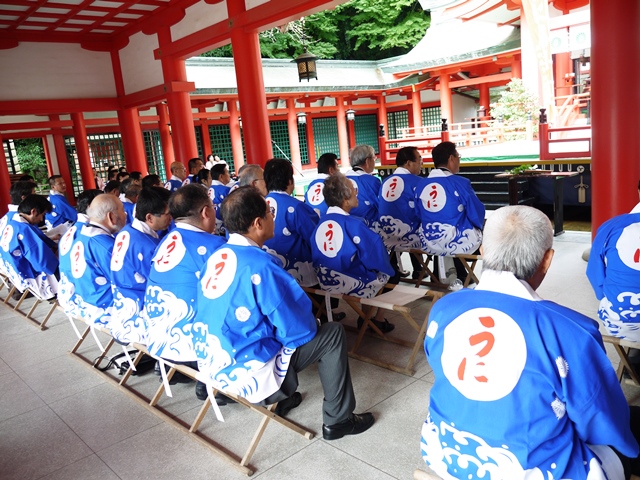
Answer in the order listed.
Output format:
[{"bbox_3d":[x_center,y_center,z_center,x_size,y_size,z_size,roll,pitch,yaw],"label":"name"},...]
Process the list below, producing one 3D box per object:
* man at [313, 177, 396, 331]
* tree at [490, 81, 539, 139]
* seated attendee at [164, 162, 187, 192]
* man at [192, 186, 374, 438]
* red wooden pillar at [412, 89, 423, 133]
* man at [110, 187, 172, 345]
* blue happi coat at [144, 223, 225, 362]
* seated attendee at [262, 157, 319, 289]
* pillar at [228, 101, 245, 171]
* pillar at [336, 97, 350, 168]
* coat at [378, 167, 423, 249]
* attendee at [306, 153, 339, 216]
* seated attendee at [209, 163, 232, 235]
[{"bbox_3d":[0.322,0.119,3.533,0.637,1.187,0.520,-15,14,-41],"label":"man"},{"bbox_3d":[6.199,-4.080,16.500,1.500,2.000,1.400,-2,11,21],"label":"tree"},{"bbox_3d":[-1.974,-0.515,7.932,0.690,1.340,0.580,-14,14,-41],"label":"seated attendee"},{"bbox_3d":[-0.190,0.353,2.423,0.690,1.250,0.610,-14,14,-41],"label":"man"},{"bbox_3d":[4.219,-5.018,22.221,0.310,2.670,0.310,-14,14,-41],"label":"red wooden pillar"},{"bbox_3d":[-0.872,0.275,3.168,0.679,1.246,0.500,-15,14,-41],"label":"man"},{"bbox_3d":[-0.571,0.238,2.667,0.500,0.720,0.560,-14,14,-41],"label":"blue happi coat"},{"bbox_3d":[-0.051,0.010,3.992,0.665,1.305,0.520,-15,14,-41],"label":"seated attendee"},{"bbox_3d":[-2.571,-3.066,16.082,0.310,2.620,0.310,-14,14,-41],"label":"pillar"},{"bbox_3d":[1.035,-4.771,22.948,0.350,3.048,0.350,-5,11,1],"label":"pillar"},{"bbox_3d":[0.845,-0.308,4.762,0.490,0.750,0.590,-14,14,-41],"label":"coat"},{"bbox_3d":[0.196,-0.286,5.605,0.690,1.310,0.580,-14,14,-41],"label":"attendee"},{"bbox_3d":[-1.183,-0.412,7.090,0.690,1.290,0.580,-14,14,-41],"label":"seated attendee"}]

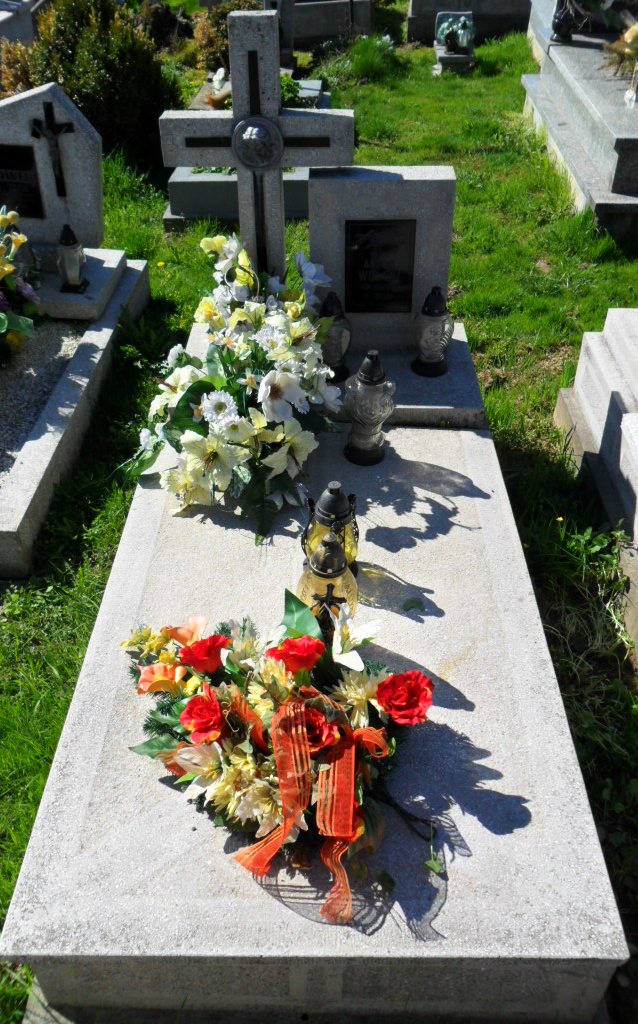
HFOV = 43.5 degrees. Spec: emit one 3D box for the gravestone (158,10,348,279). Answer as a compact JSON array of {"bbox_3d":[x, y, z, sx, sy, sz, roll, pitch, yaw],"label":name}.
[{"bbox_3d":[-0.165,-0.905,2.285,0.518,0.892,0.073,0,40,1],"label":"gravestone"}]

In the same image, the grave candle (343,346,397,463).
[{"bbox_3d":[0.125,-0.276,2.086,0.136,0.312,0.119,0,40,1],"label":"grave candle"}]

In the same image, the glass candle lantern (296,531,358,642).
[{"bbox_3d":[0.018,0.160,1.592,0.122,0.284,0.119,0,40,1],"label":"glass candle lantern"}]

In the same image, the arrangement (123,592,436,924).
[{"bbox_3d":[-0.100,0.387,1.367,0.594,0.228,0.522,0,40,1],"label":"arrangement"}]

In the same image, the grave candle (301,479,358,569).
[{"bbox_3d":[0.034,0.035,1.775,0.127,0.237,0.116,0,40,1],"label":"grave candle"}]

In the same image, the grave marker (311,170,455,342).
[{"bbox_3d":[0.180,-0.746,2.386,0.409,0.512,0.113,0,40,1],"label":"grave marker"}]

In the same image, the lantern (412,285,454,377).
[{"bbox_3d":[0.334,-0.533,2.332,0.118,0.255,0.114,0,40,1],"label":"lantern"}]

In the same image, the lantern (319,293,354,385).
[{"bbox_3d":[0.040,-0.509,2.310,0.112,0.251,0.110,0,40,1],"label":"lantern"}]

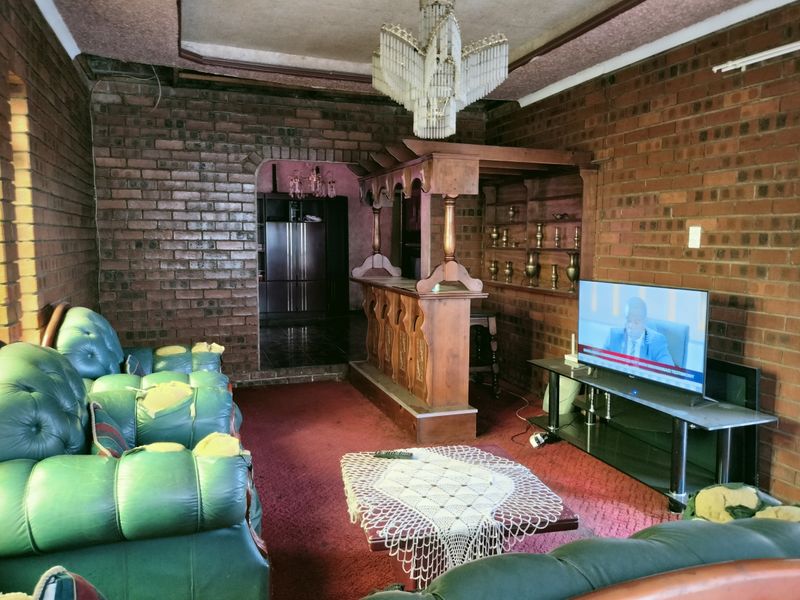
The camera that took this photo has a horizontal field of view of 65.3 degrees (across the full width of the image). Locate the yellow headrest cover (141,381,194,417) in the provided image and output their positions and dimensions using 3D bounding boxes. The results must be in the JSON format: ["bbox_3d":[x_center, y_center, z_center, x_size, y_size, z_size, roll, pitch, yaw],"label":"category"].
[{"bbox_3d":[-1.117,0.487,2.979,0.258,0.172,0.182,-2,6,-19],"label":"yellow headrest cover"}]

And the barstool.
[{"bbox_3d":[0.622,0.469,5.480,0.394,0.737,0.394,-2,6,-19],"label":"barstool"}]

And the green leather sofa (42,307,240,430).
[{"bbox_3d":[-1.471,0.503,3.739,0.990,0.980,1.111,-2,6,-19],"label":"green leather sofa"}]

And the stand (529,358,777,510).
[{"bbox_3d":[1.372,0.761,3.777,0.460,0.493,1.677,-2,6,-19],"label":"stand"}]

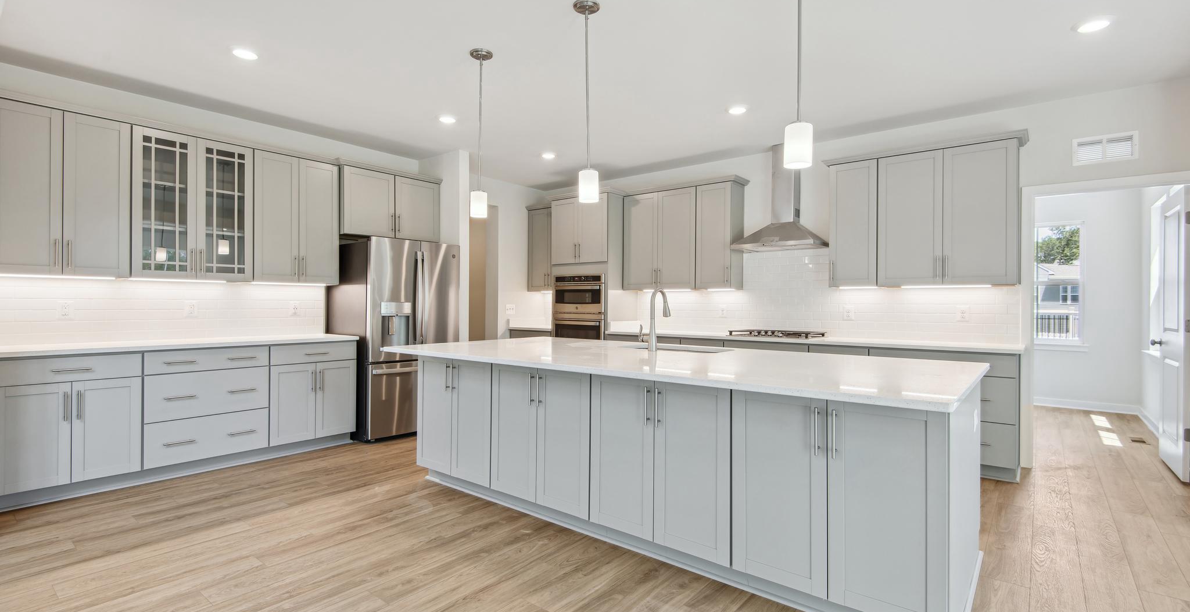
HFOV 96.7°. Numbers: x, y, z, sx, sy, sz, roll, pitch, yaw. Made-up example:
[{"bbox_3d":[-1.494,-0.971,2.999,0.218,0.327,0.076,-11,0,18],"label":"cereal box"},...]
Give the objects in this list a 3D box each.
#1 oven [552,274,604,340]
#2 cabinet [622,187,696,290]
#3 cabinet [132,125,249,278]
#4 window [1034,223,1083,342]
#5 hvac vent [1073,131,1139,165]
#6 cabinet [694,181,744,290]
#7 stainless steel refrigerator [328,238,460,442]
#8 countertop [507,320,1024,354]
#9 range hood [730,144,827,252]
[{"bbox_3d":[-0.035,0.164,6.209,0.755,1.075,0.600,0,0,38],"label":"oven"},{"bbox_3d":[0.772,-0.700,5.826,0.900,1.065,0.320,0,0,38],"label":"cabinet"},{"bbox_3d":[-3.107,-0.724,4.067,0.327,1.065,0.752,0,0,40],"label":"cabinet"},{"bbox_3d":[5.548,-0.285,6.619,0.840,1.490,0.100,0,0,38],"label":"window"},{"bbox_3d":[3.643,-1.124,3.777,0.342,0.189,0.025,0,0,38],"label":"hvac vent"},{"bbox_3d":[1.278,-0.697,5.430,0.385,1.065,0.320,0,0,38],"label":"cabinet"},{"bbox_3d":[-1.913,0.309,5.123,0.790,1.785,0.915,0,0,40],"label":"stainless steel refrigerator"},{"bbox_3d":[1.080,0.306,5.371,5.085,0.045,0.645,0,0,38],"label":"countertop"},{"bbox_3d":[1.726,-1.027,4.968,0.765,0.990,0.500,0,0,38],"label":"range hood"}]

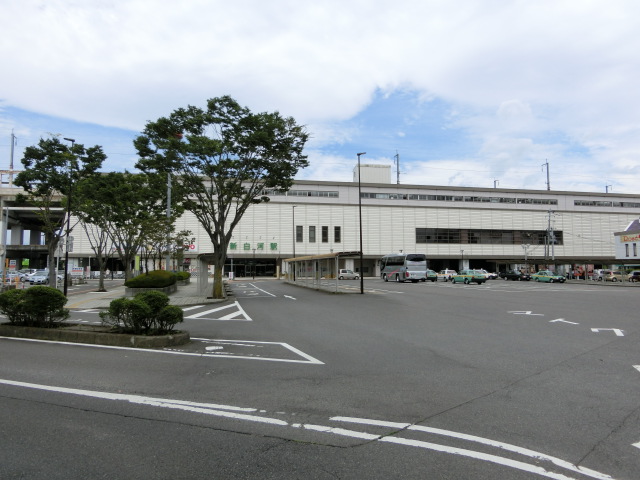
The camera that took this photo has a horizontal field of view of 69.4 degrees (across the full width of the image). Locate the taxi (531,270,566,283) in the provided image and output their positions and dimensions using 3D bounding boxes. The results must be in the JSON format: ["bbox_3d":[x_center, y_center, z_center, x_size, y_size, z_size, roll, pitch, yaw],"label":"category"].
[{"bbox_3d":[30.005,4.743,60.618,1.700,1.500,4.650,1,-4,-13],"label":"taxi"}]

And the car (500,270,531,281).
[{"bbox_3d":[26.124,4.721,61.826,1.700,1.460,4.600,1,-4,-18],"label":"car"}]

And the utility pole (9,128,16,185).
[{"bbox_3d":[-49.871,-12.213,74.912,0.500,10.300,1.500,1,-4,-12],"label":"utility pole"}]

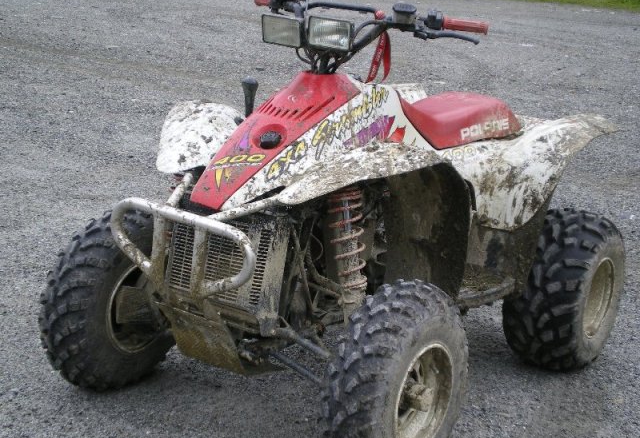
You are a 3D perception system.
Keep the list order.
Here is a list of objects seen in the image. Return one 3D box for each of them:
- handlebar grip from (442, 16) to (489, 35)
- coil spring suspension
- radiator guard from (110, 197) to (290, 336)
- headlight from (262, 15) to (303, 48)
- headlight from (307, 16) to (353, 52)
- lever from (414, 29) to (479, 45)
[{"bbox_3d":[0.397,-0.530,3.130,0.125,0.037,0.037,9,14,15],"label":"handlebar grip"},{"bbox_3d":[0.079,0.092,2.957,0.084,0.345,0.084,-2,4,34],"label":"coil spring suspension"},{"bbox_3d":[-0.306,0.107,2.911,0.450,0.300,0.205,14,16,32],"label":"radiator guard"},{"bbox_3d":[-0.088,-0.515,3.161,0.134,0.080,0.062,14,16,32],"label":"headlight"},{"bbox_3d":[0.043,-0.498,3.075,0.134,0.080,0.062,14,16,32],"label":"headlight"},{"bbox_3d":[0.341,-0.492,3.094,0.172,0.030,0.045,10,15,17],"label":"lever"}]

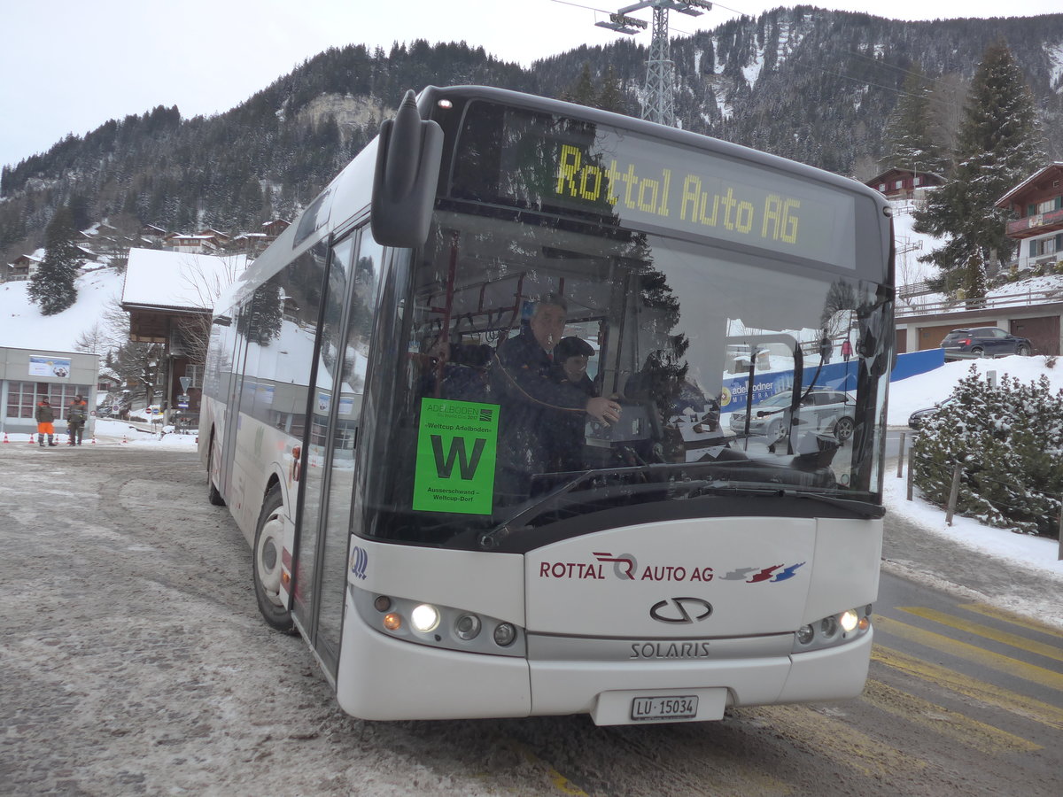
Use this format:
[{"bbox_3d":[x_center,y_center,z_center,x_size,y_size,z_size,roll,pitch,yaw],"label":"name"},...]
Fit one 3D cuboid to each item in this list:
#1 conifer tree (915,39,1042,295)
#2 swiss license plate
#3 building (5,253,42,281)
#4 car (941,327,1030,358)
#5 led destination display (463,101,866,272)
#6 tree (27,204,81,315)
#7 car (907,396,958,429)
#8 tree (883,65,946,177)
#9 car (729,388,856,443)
[{"bbox_3d":[32.309,-16.902,64.000,9.200,17.400,9.200,2,-2,0],"label":"conifer tree"},{"bbox_3d":[0.538,1.242,3.573,0.305,0.085,0.015,6,0,-23],"label":"swiss license plate"},{"bbox_3d":[-164.861,-42.261,290.000,9.700,9.000,10.000,1,-3,16],"label":"building"},{"bbox_3d":[22.941,-2.775,45.000,4.500,1.630,1.860,2,-3,-10],"label":"car"},{"bbox_3d":[0.636,-0.864,3.764,1.890,0.380,0.090,6,-11,-23],"label":"led destination display"},{"bbox_3d":[-83.028,-24.130,155.000,9.400,19.300,9.400,2,-2,0],"label":"tree"},{"bbox_3d":[14.900,0.540,29.800,4.400,1.480,1.800,2,-3,-14],"label":"car"},{"bbox_3d":[52.730,-36.832,122.000,9.200,17.700,9.200,2,-2,0],"label":"tree"},{"bbox_3d":[8.150,0.540,27.500,4.650,1.490,1.820,3,-3,-31],"label":"car"}]

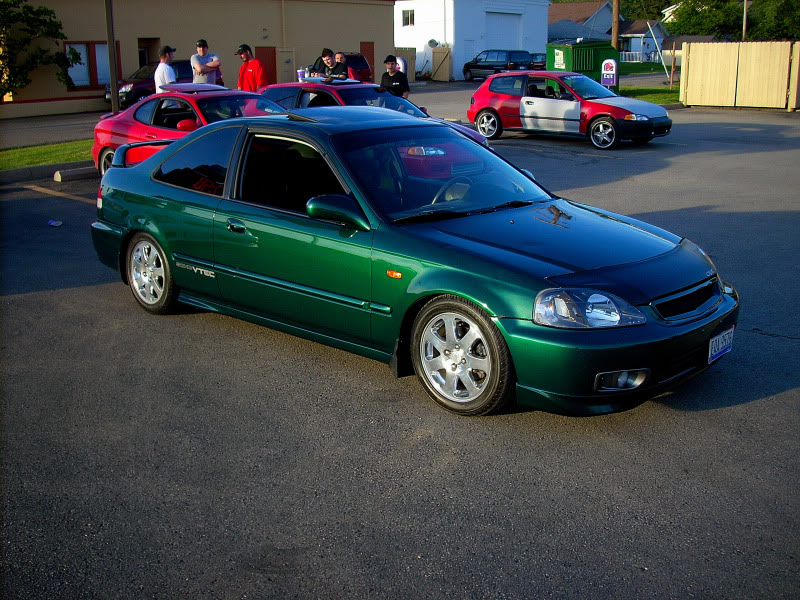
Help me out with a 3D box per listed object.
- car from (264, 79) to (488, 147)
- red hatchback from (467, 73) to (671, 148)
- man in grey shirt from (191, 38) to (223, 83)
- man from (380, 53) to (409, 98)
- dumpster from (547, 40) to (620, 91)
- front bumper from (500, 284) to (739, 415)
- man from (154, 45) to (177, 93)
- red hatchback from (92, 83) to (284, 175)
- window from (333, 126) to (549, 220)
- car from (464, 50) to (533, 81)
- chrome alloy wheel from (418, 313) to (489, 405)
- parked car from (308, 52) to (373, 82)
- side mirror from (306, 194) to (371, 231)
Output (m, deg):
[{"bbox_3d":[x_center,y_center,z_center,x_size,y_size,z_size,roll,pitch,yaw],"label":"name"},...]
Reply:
[{"bbox_3d":[-0.760,-2.446,12.543,4.390,1.340,1.700,13,21,40],"label":"car"},{"bbox_3d":[3.237,-3.703,16.340,4.070,1.340,1.690,14,22,41],"label":"red hatchback"},{"bbox_3d":[-2.891,-3.016,13.067,0.560,1.860,0.380,-3,16,-8],"label":"man in grey shirt"},{"bbox_3d":[-0.077,-2.915,13.311,0.520,1.720,0.360,1,16,7],"label":"man"},{"bbox_3d":[6.635,-8.327,30.918,1.850,1.950,2.000,-4,17,-13],"label":"dumpster"},{"bbox_3d":[1.236,0.142,4.311,0.620,0.450,1.660,13,21,39],"label":"front bumper"},{"bbox_3d":[-3.538,-2.979,13.180,0.340,1.810,0.480,0,16,3],"label":"man"},{"bbox_3d":[-2.221,-1.981,10.602,4.340,1.310,1.730,14,21,41],"label":"red hatchback"},{"bbox_3d":[0.281,-0.743,4.876,1.400,0.150,0.800,-18,53,-46],"label":"window"},{"bbox_3d":[5.363,-13.177,48.337,1.870,1.750,4.750,-10,19,-31],"label":"car"},{"bbox_3d":[0.311,0.273,4.183,0.435,0.435,0.170,13,21,39],"label":"chrome alloy wheel"},{"bbox_3d":[-1.988,-7.497,29.060,1.770,1.680,4.450,2,17,10],"label":"parked car"},{"bbox_3d":[-0.305,-0.450,4.303,0.220,0.150,0.200,13,21,39],"label":"side mirror"}]

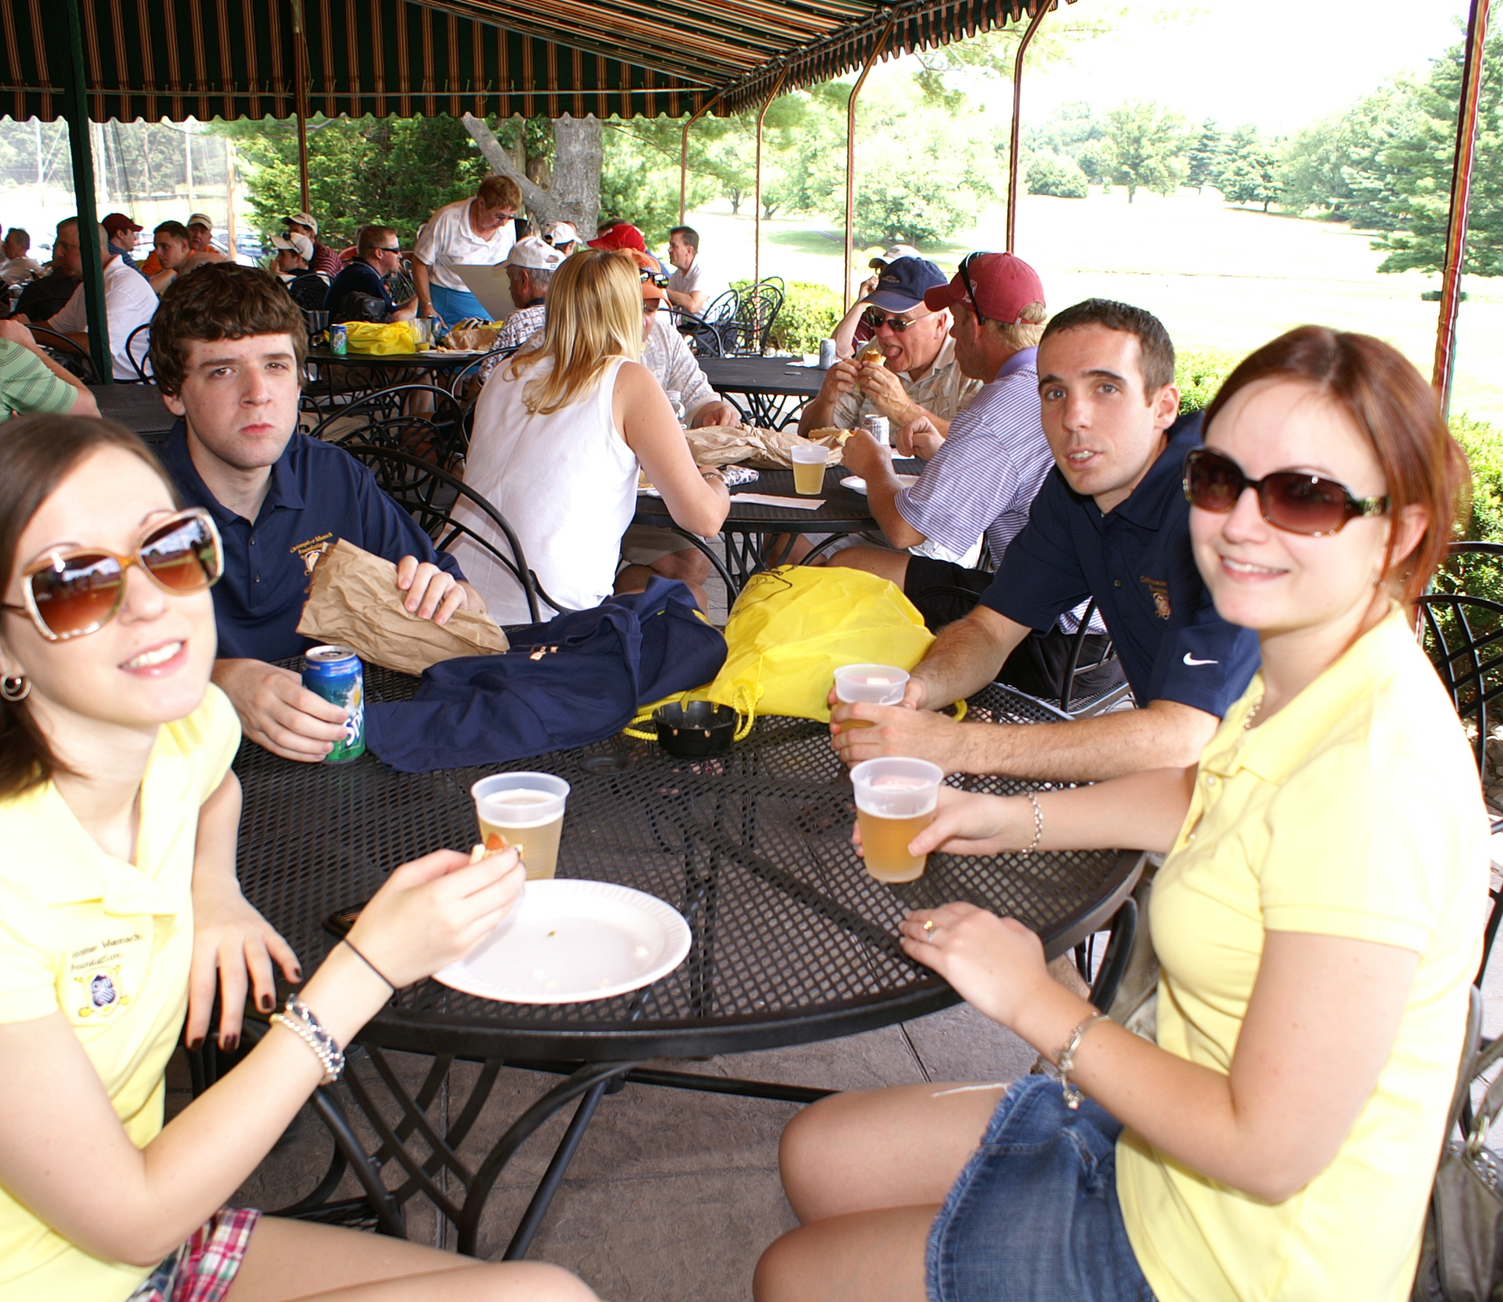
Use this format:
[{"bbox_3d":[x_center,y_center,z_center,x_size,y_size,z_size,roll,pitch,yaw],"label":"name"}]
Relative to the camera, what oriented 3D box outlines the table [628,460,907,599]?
[{"bbox_3d":[0.012,-0.092,3.672,1.180,0.720,1.180,1,16,0],"label":"table"}]

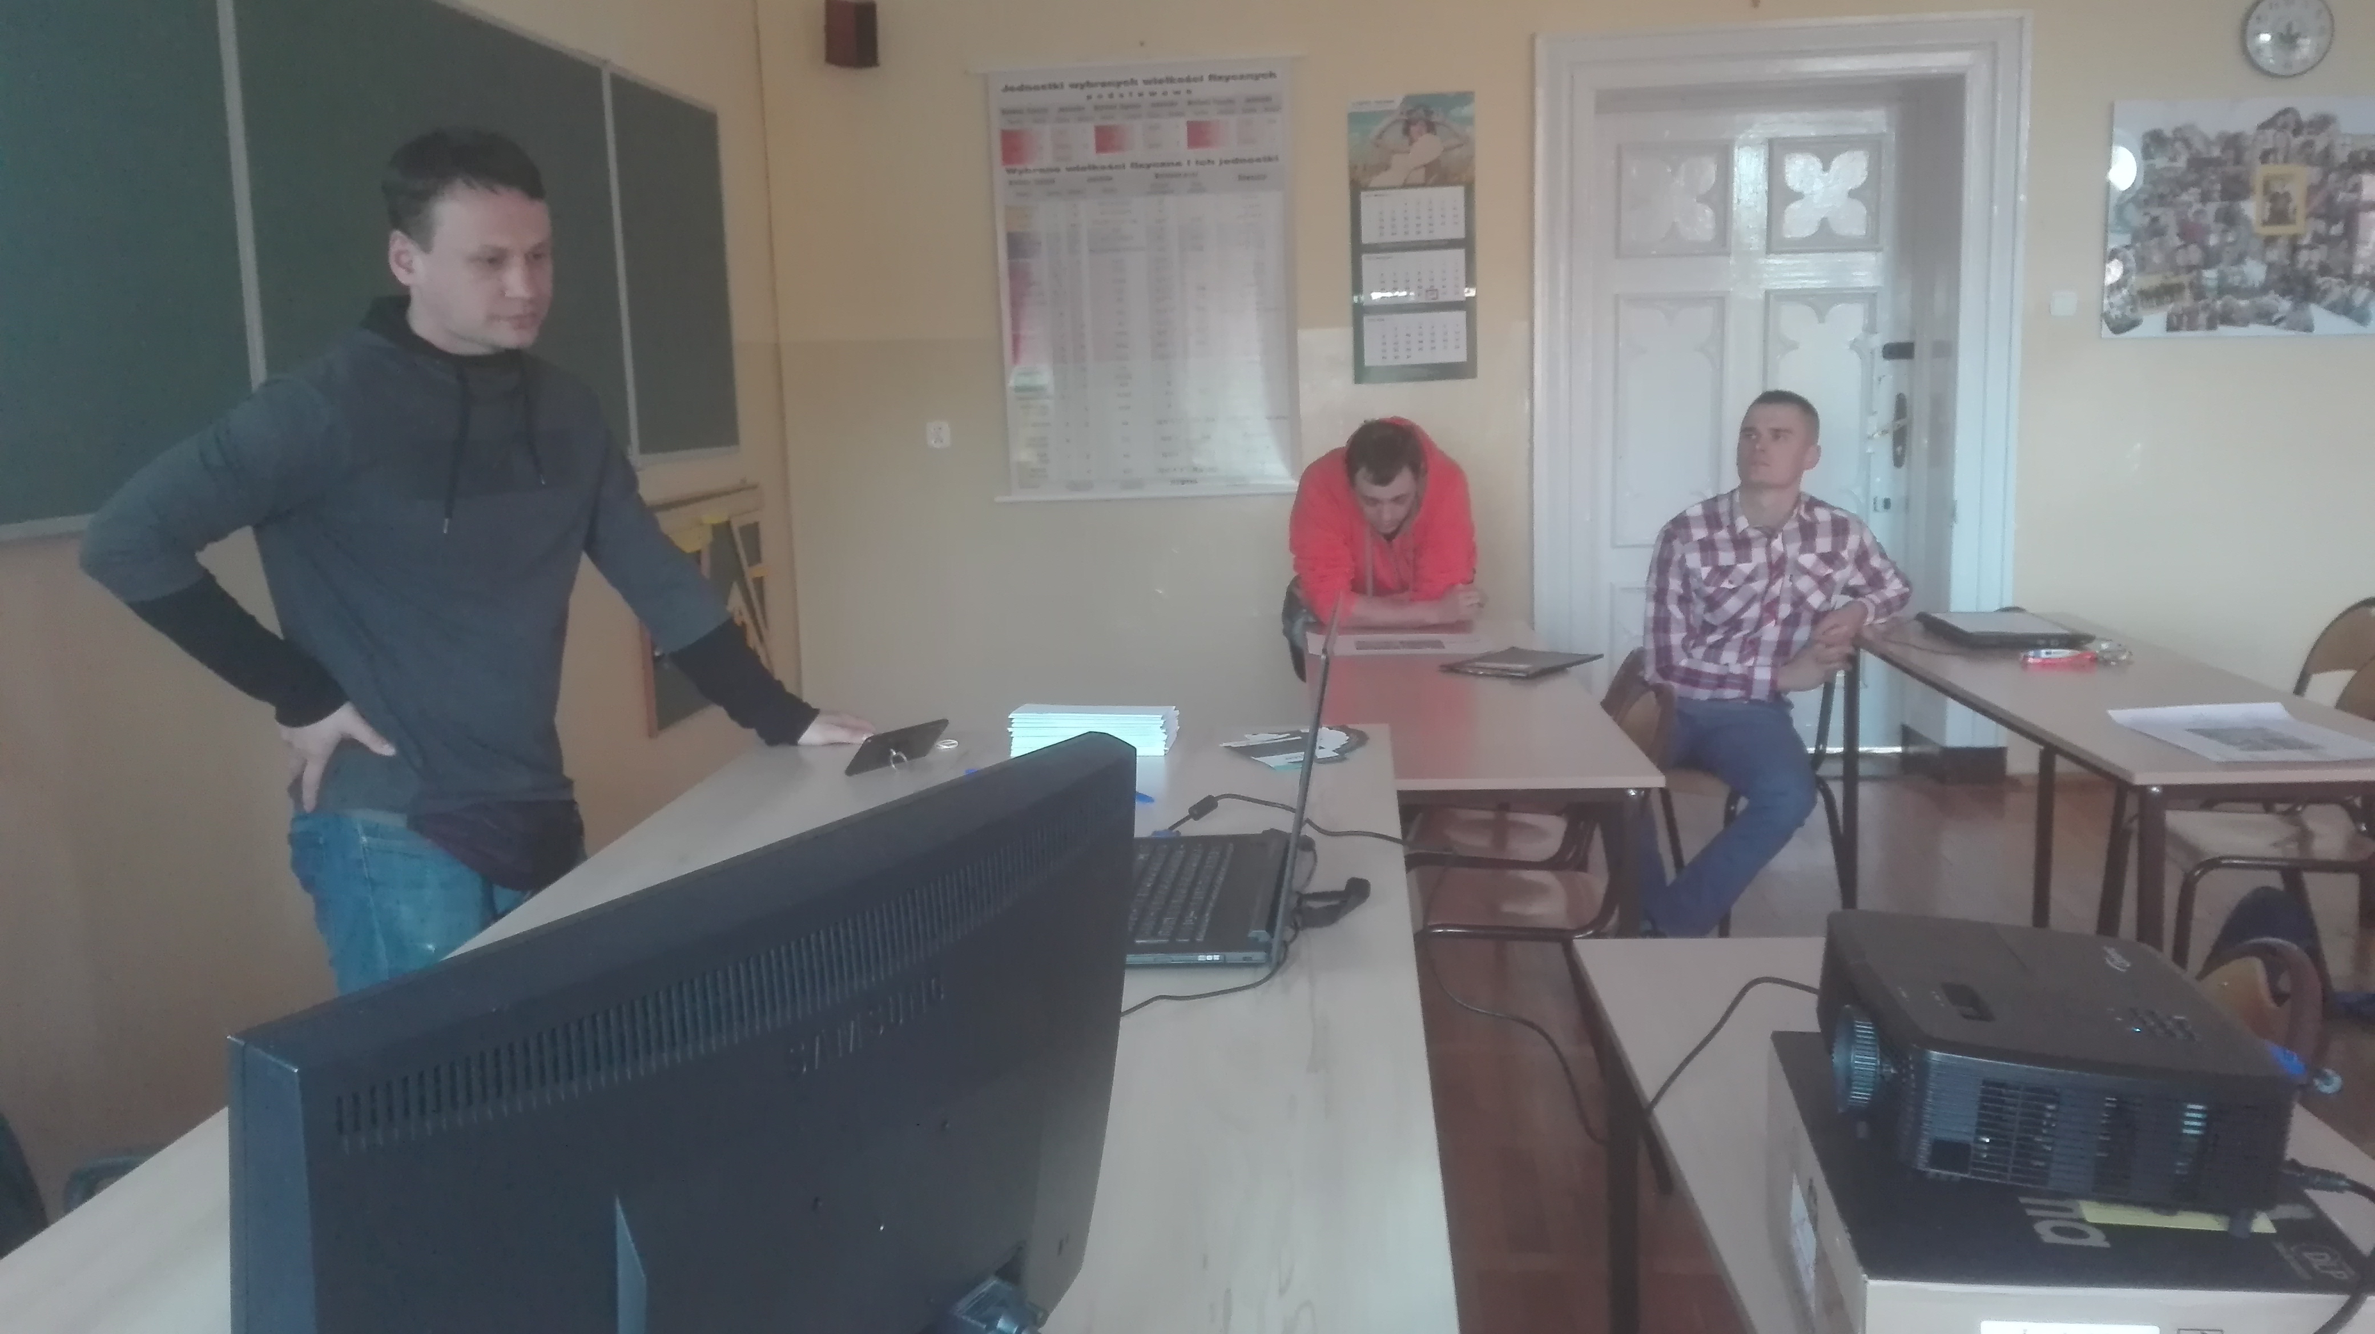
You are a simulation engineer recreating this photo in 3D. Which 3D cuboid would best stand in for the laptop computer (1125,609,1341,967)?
[{"bbox_3d":[-0.013,0.091,1.583,0.300,0.262,0.375,-1,10,6],"label":"laptop computer"}]

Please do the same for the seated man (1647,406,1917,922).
[{"bbox_3d":[1.275,0.058,3.729,0.580,1.310,0.620,0,10,11],"label":"seated man"}]

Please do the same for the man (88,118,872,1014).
[{"bbox_3d":[-0.796,0.216,2.040,0.440,1.670,0.800,5,12,36],"label":"man"}]

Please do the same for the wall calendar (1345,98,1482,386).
[{"bbox_3d":[0.739,-1.391,5.533,0.404,0.908,0.020,-1,10,6],"label":"wall calendar"}]

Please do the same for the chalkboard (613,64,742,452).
[{"bbox_3d":[-1.434,-1.103,4.818,0.030,0.997,0.784,-1,10,6],"label":"chalkboard"}]

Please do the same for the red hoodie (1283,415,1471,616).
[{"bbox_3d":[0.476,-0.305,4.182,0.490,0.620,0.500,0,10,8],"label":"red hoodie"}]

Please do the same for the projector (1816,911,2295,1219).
[{"bbox_3d":[0.542,0.242,1.098,0.212,0.092,0.265,3,10,9],"label":"projector"}]

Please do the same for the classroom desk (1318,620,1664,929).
[{"bbox_3d":[0.517,0.409,3.408,0.531,0.765,1.632,-1,10,6],"label":"classroom desk"}]

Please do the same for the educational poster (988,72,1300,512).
[{"bbox_3d":[-0.143,-1.270,5.633,1.003,1.392,0.030,-1,10,6],"label":"educational poster"}]

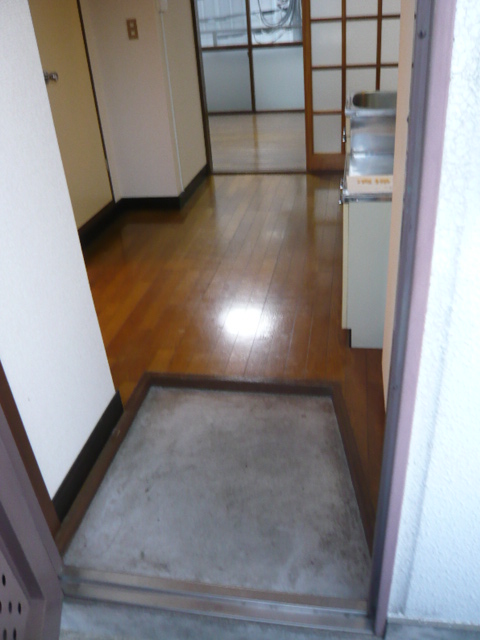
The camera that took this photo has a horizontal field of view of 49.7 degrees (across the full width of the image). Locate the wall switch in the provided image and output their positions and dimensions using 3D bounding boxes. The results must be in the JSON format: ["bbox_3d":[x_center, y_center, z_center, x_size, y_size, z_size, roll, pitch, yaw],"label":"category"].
[{"bbox_3d":[-0.722,-1.946,3.471,0.069,0.119,0.012,1,29,11],"label":"wall switch"}]

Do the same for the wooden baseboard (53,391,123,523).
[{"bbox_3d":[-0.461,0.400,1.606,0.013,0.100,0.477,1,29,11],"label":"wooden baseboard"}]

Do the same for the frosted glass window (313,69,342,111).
[{"bbox_3d":[0.739,-1.929,4.359,0.242,0.328,0.020,1,29,11],"label":"frosted glass window"}]

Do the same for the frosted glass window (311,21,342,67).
[{"bbox_3d":[0.706,-2.235,4.193,0.242,0.325,0.020,1,29,11],"label":"frosted glass window"}]

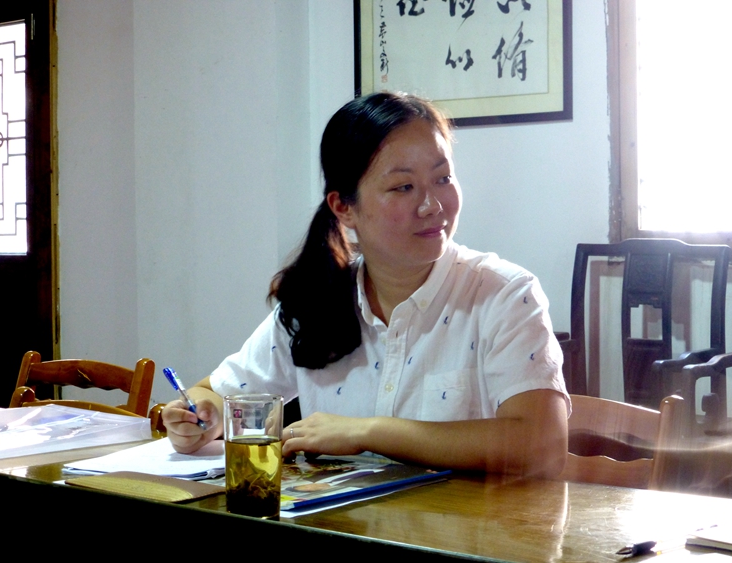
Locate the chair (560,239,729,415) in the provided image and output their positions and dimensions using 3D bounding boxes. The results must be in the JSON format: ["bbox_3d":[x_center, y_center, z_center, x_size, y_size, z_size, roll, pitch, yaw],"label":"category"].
[{"bbox_3d":[0.705,0.410,4.140,0.580,1.050,0.480,1,2,42],"label":"chair"}]

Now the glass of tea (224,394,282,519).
[{"bbox_3d":[-0.124,0.194,1.580,0.067,0.129,0.067,-1,2,0],"label":"glass of tea"}]

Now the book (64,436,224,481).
[{"bbox_3d":[-0.250,0.240,1.981,0.208,0.014,0.285,0,2,21],"label":"book"}]

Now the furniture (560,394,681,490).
[{"bbox_3d":[0.215,0.591,2.335,0.430,0.810,0.480,1,2,42],"label":"furniture"}]

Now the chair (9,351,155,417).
[{"bbox_3d":[-0.790,0.578,3.100,0.430,0.800,0.480,1,2,42],"label":"chair"}]

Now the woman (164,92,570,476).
[{"bbox_3d":[0.070,0.363,2.120,0.600,1.270,0.700,0,2,25],"label":"woman"}]

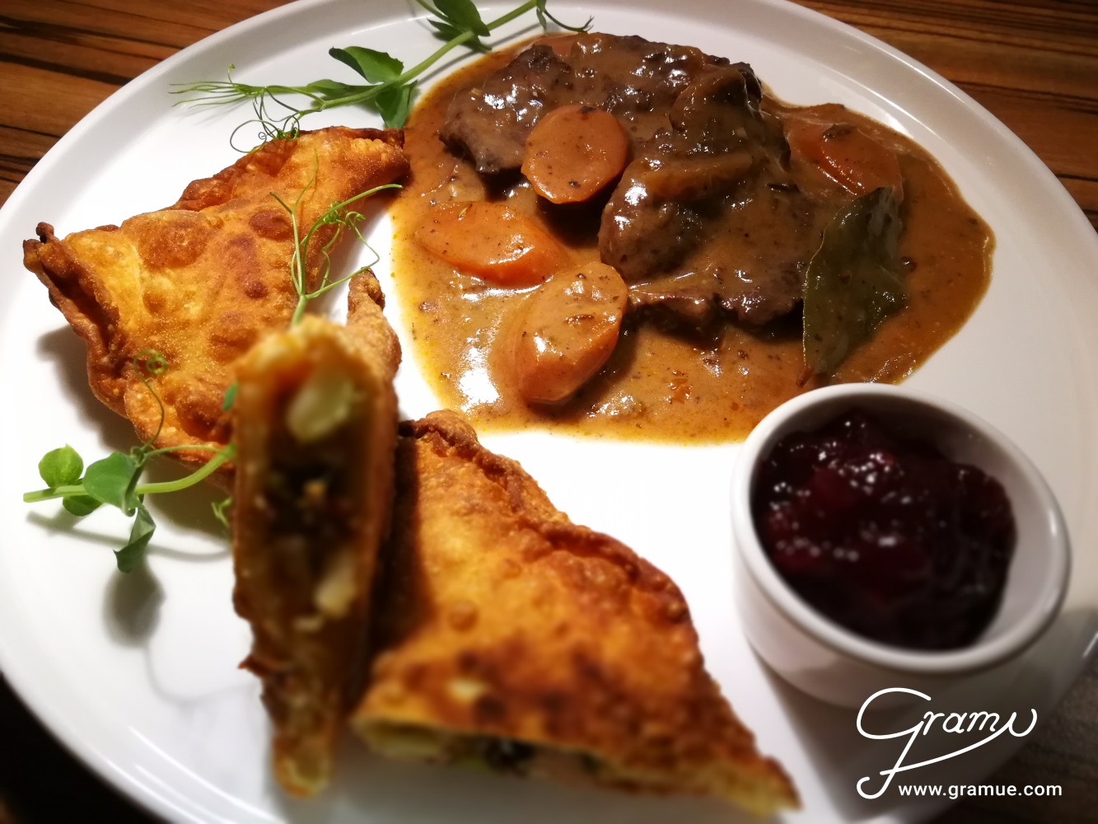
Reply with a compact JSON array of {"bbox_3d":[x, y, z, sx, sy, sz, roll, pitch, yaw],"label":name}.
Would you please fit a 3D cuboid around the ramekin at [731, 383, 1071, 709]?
[{"bbox_3d":[0.070,0.030,0.186,0.065,0.036,0.065,-3,54,0],"label":"ramekin"}]

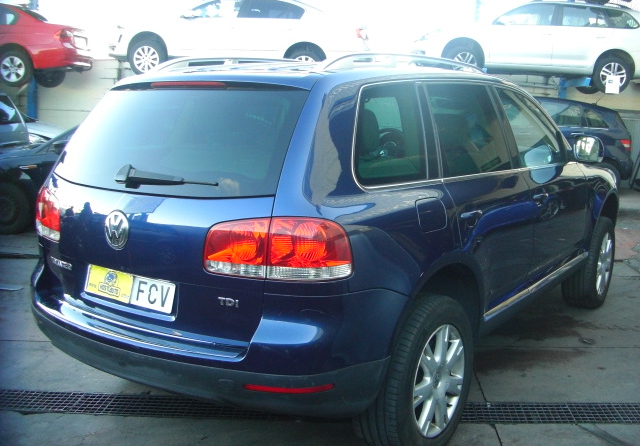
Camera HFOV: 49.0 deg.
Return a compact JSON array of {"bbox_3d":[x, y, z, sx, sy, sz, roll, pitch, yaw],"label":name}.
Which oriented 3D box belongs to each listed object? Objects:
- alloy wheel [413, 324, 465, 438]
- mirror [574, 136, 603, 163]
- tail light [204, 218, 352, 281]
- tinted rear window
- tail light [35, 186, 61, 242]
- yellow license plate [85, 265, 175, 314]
[{"bbox_3d":[0.452,0.680,3.108,0.190,0.494,0.494,7,12,35],"label":"alloy wheel"},{"bbox_3d":[1.689,-0.465,4.423,0.200,0.180,0.120,8,12,40],"label":"mirror"},{"bbox_3d":[-0.148,0.073,2.454,0.514,0.240,0.180,5,11,27],"label":"tail light"},{"bbox_3d":[-0.634,-0.336,2.870,1.300,0.530,0.100,7,-24,35],"label":"tinted rear window"},{"bbox_3d":[-1.246,-0.065,3.228,0.514,0.240,0.180,9,13,43],"label":"tail light"},{"bbox_3d":[-0.762,0.260,2.795,0.520,0.112,0.020,7,-3,35],"label":"yellow license plate"}]

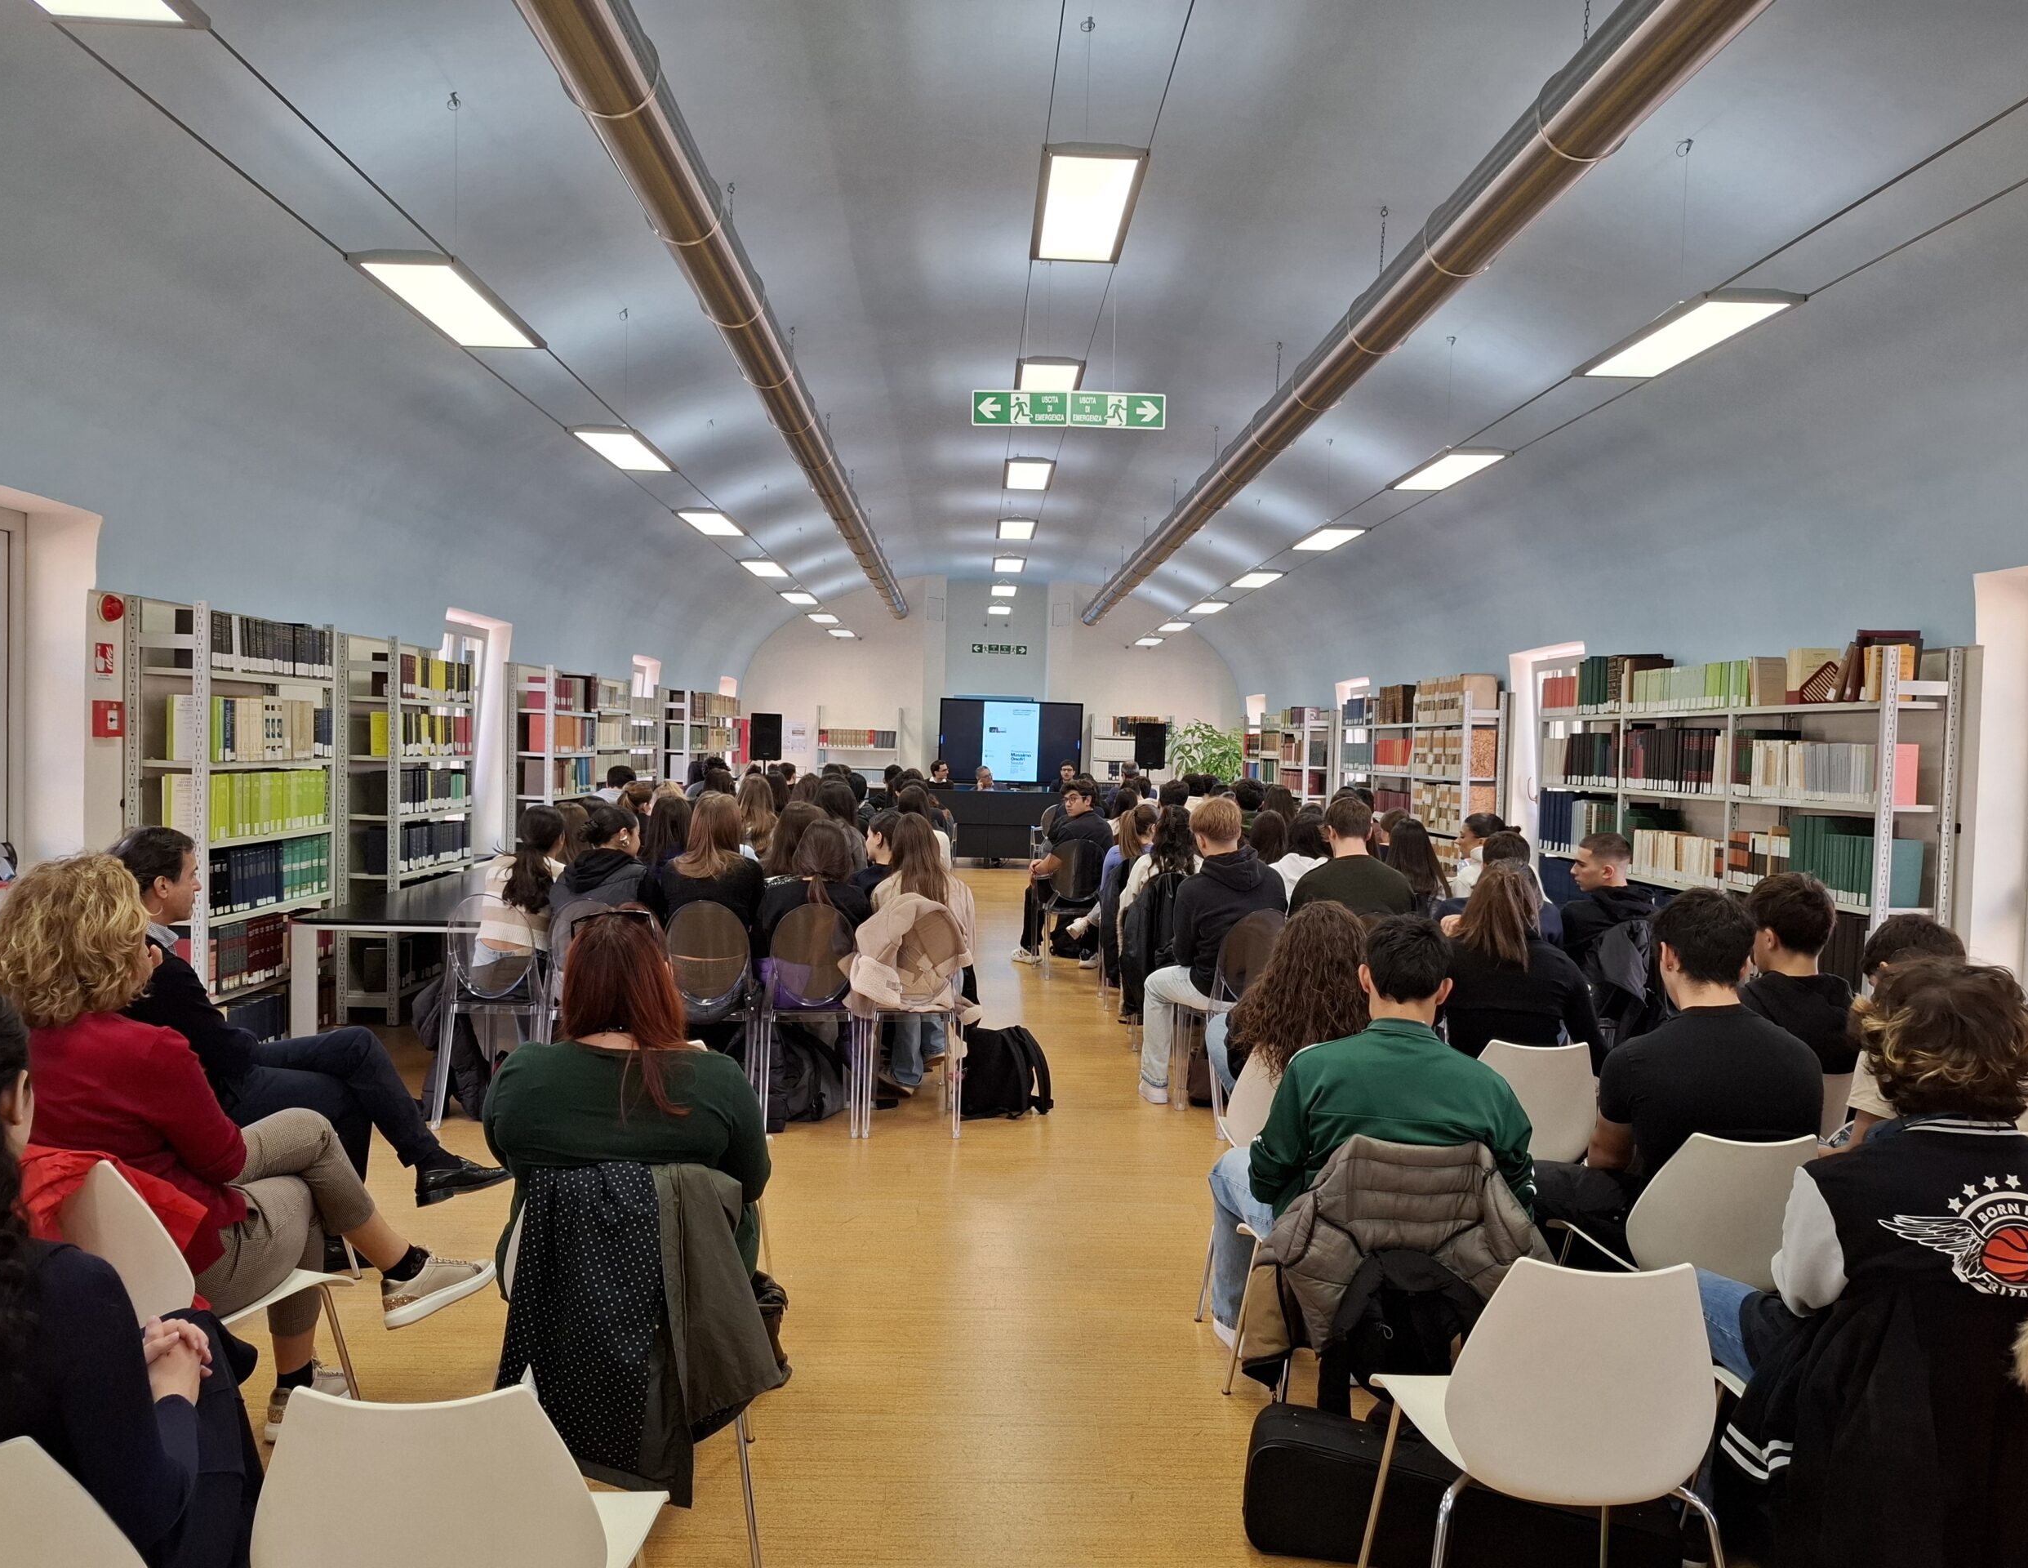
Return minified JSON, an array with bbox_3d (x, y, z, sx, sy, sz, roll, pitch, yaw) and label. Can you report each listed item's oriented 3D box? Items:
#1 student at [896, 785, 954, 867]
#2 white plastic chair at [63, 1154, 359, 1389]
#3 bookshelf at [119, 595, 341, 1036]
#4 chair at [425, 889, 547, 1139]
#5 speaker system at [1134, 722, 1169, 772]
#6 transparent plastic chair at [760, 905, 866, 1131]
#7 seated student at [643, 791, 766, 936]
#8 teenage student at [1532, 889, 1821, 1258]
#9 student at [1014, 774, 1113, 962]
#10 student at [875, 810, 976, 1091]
[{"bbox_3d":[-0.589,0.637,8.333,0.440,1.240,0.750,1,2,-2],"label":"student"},{"bbox_3d":[-1.617,1.045,2.651,0.540,0.770,0.540,3,2,31],"label":"white plastic chair"},{"bbox_3d":[-3.252,0.285,5.830,0.300,1.985,1.130,1,2,-2],"label":"bookshelf"},{"bbox_3d":[-2.010,0.884,5.600,0.390,0.895,0.520,0,2,7],"label":"chair"},{"bbox_3d":[1.767,-0.487,18.000,0.390,0.600,0.360,1,2,-2],"label":"speaker system"},{"bbox_3d":[-0.770,0.889,5.487,0.390,0.890,0.520,1,2,-2],"label":"transparent plastic chair"},{"bbox_3d":[-1.195,0.686,5.630,0.460,1.290,0.760,0,2,-1],"label":"seated student"},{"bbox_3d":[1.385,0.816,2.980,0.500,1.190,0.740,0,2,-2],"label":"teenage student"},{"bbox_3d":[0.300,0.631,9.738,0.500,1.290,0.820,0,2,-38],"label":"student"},{"bbox_3d":[-0.369,0.757,5.996,0.460,1.230,0.880,2,2,0],"label":"student"}]

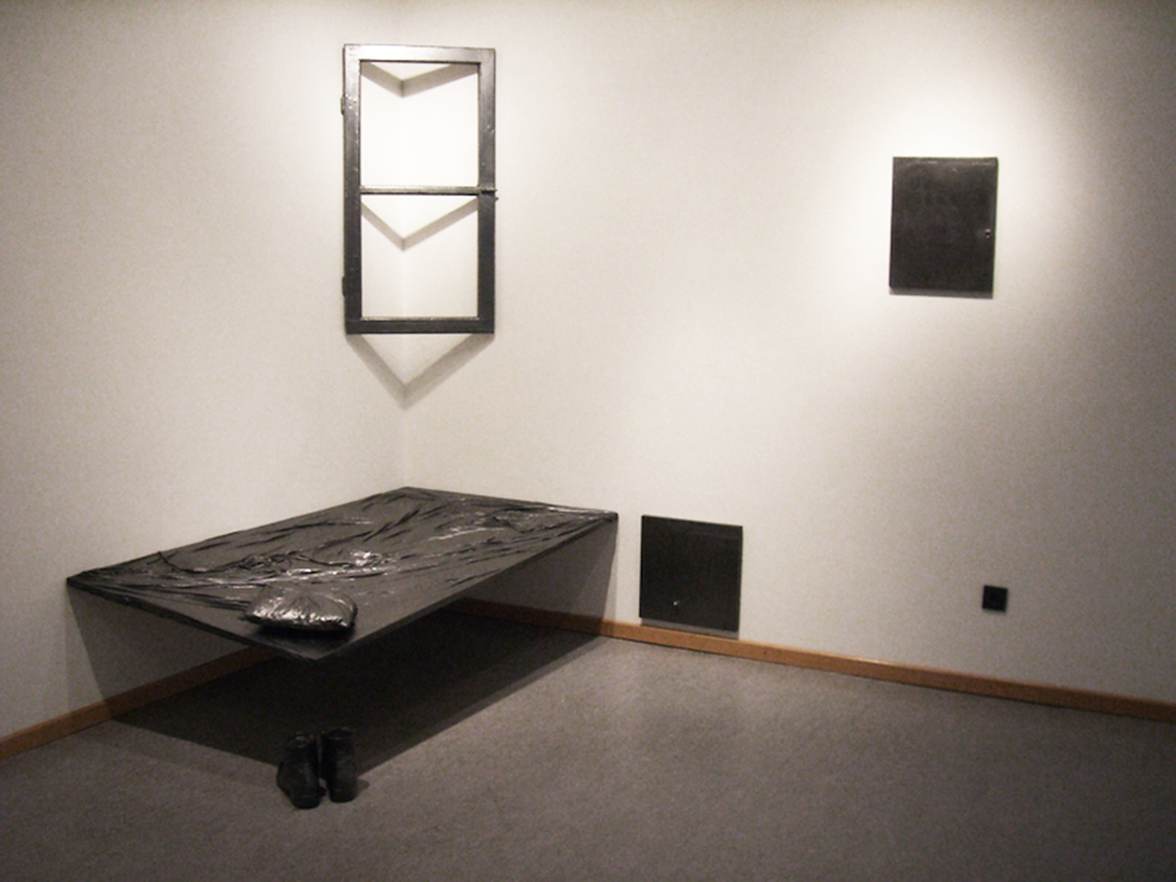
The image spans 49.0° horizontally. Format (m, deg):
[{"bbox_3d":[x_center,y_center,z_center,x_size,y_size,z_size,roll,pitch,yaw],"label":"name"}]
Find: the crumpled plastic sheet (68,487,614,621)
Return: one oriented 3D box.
[{"bbox_3d":[-0.759,0.375,4.560,1.020,0.055,1.798,5,10,27],"label":"crumpled plastic sheet"}]

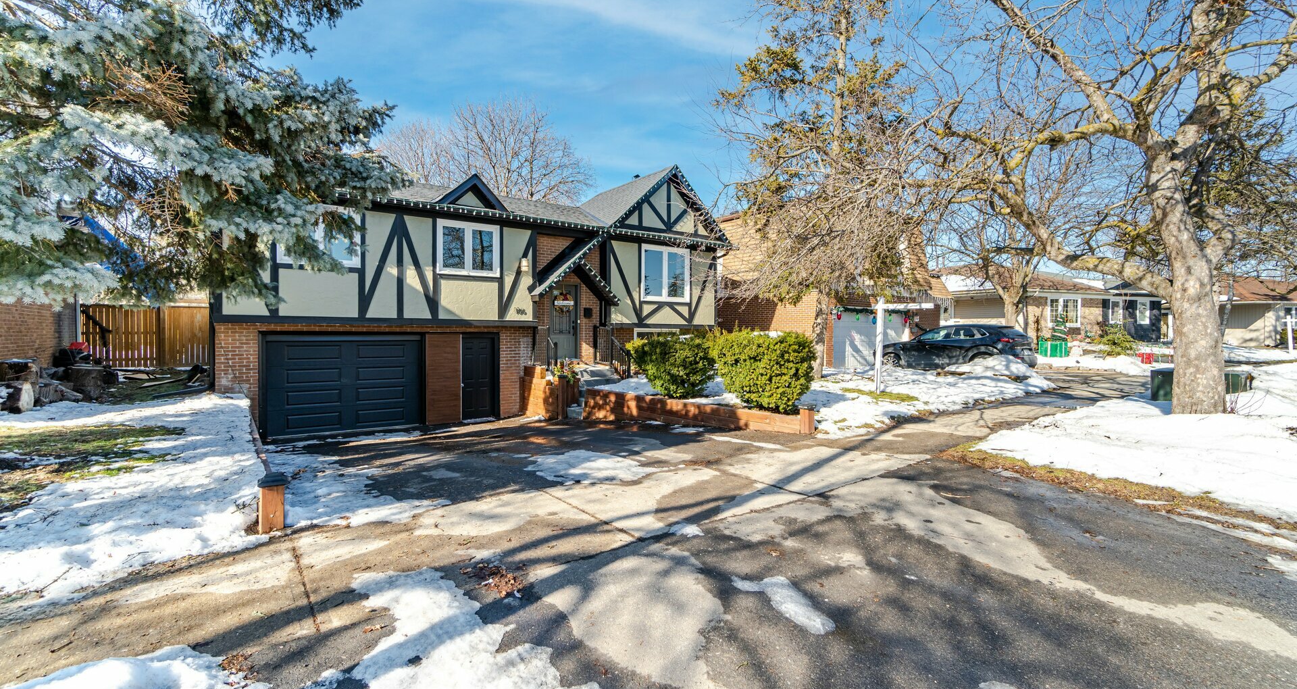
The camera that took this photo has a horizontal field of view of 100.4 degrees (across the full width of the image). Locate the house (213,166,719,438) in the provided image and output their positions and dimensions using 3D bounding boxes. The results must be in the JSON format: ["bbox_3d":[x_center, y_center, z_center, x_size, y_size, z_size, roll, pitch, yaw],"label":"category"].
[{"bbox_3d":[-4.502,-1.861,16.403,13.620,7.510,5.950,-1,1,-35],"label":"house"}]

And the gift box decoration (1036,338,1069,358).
[{"bbox_3d":[16.855,0.148,22.500,0.720,0.740,0.720,0,1,-22],"label":"gift box decoration"}]

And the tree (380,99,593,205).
[{"bbox_3d":[-8.358,-5.935,27.907,11.000,13.860,11.000,0,1,0],"label":"tree"}]

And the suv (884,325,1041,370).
[{"bbox_3d":[9.409,0.143,16.963,1.830,1.560,4.420,-1,1,-35],"label":"suv"}]

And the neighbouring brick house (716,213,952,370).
[{"bbox_3d":[7.482,-2.555,24.901,9.200,6.600,9.200,-1,1,-35],"label":"neighbouring brick house"}]

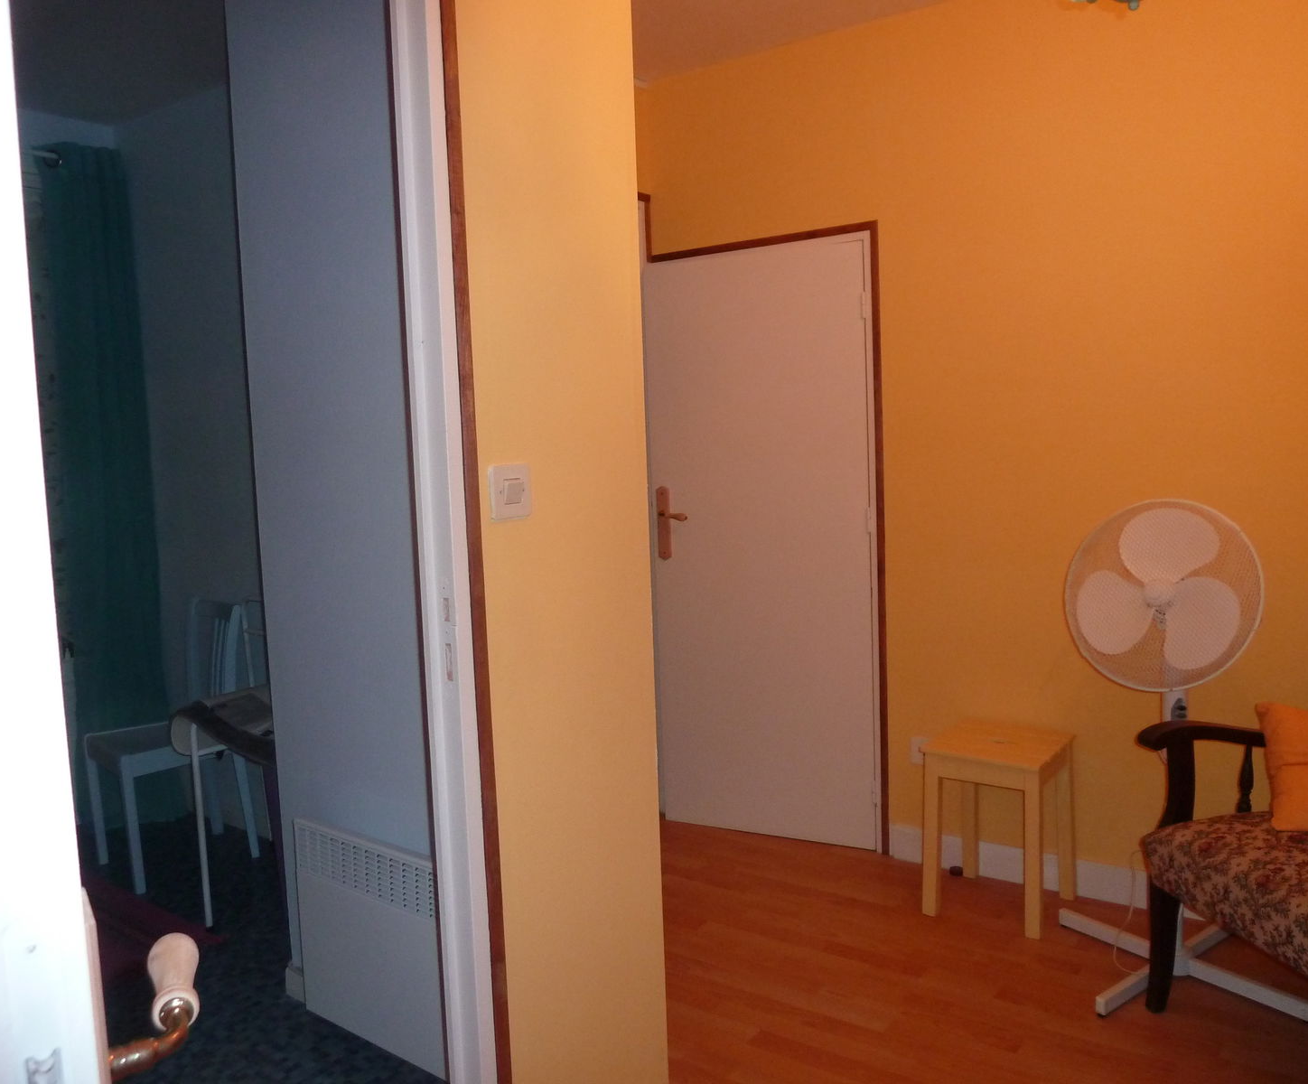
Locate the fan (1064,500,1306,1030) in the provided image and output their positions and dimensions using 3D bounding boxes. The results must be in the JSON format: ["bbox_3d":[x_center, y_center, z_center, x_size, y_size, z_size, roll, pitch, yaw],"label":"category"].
[{"bbox_3d":[1.234,0.465,2.475,0.600,1.150,0.610,2,7,40],"label":"fan"}]

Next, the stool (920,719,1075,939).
[{"bbox_3d":[0.962,0.781,2.894,0.322,0.466,0.328,2,6,38],"label":"stool"}]

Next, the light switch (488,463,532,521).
[{"bbox_3d":[-0.215,-0.074,1.563,0.015,0.080,0.080,1,6,34],"label":"light switch"}]

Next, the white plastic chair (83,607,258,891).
[{"bbox_3d":[-1.591,0.638,3.426,0.410,0.845,0.385,-7,7,-44],"label":"white plastic chair"}]

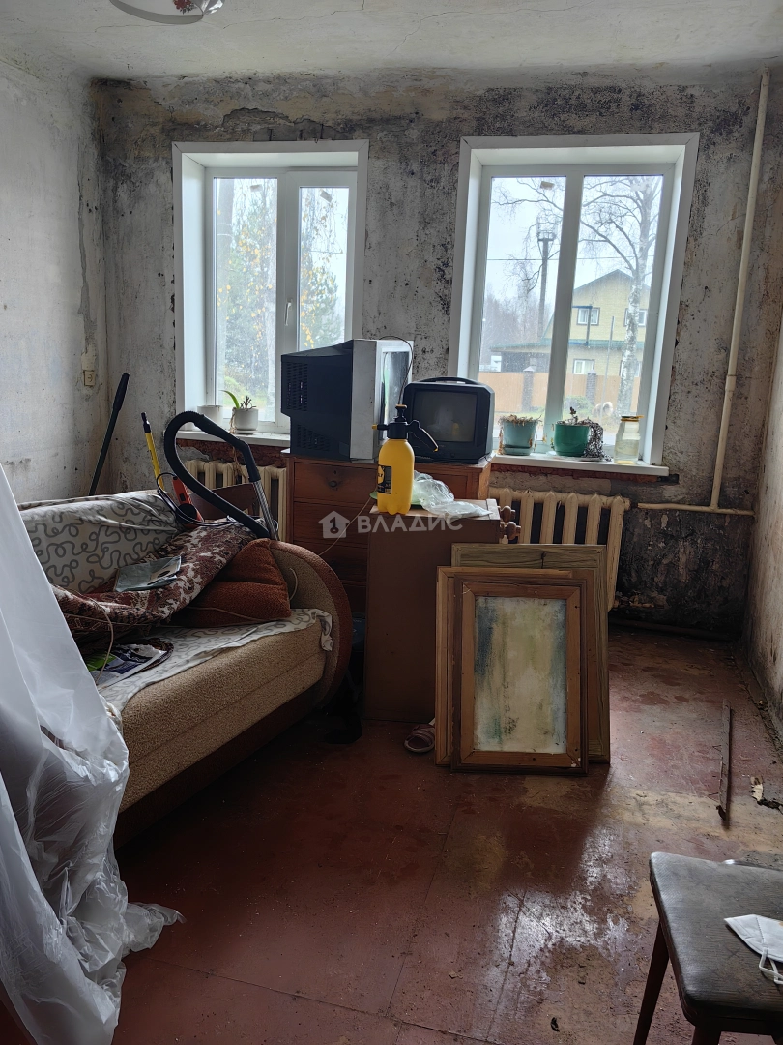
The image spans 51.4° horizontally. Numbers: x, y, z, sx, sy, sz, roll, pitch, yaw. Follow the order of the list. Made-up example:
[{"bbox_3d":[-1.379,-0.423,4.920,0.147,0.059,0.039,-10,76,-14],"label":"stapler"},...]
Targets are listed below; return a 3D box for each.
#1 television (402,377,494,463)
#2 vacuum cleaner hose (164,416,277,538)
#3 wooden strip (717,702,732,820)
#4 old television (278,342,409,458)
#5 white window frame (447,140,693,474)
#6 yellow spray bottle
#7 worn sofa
[{"bbox_3d":[0.248,-0.453,3.554,0.380,0.345,0.360,4,12,6],"label":"television"},{"bbox_3d":[-0.702,-0.165,3.350,0.440,0.530,0.220,2,12,0],"label":"vacuum cleaner hose"},{"bbox_3d":[1.188,0.803,2.890,0.028,0.016,0.958,7,13,21],"label":"wooden strip"},{"bbox_3d":[-0.201,-0.549,3.568,0.460,0.490,0.560,6,13,17],"label":"old television"},{"bbox_3d":[0.853,-1.078,4.024,1.075,1.505,0.230,5,12,14],"label":"white window frame"},{"bbox_3d":[0.051,-0.231,2.918,0.232,0.374,0.138,1,12,-8],"label":"yellow spray bottle"},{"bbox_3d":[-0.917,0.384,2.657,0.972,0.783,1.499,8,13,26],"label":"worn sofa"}]

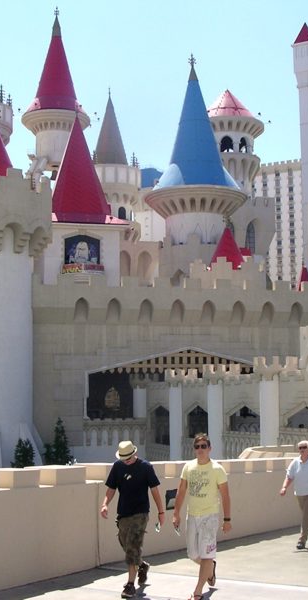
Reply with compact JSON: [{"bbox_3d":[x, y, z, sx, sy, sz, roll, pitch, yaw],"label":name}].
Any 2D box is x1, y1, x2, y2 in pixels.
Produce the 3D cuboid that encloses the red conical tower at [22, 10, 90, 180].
[{"bbox_3d":[-10.196,-21.509,91.839,6.400,18.550,6.400,0,-8,0],"label":"red conical tower"}]

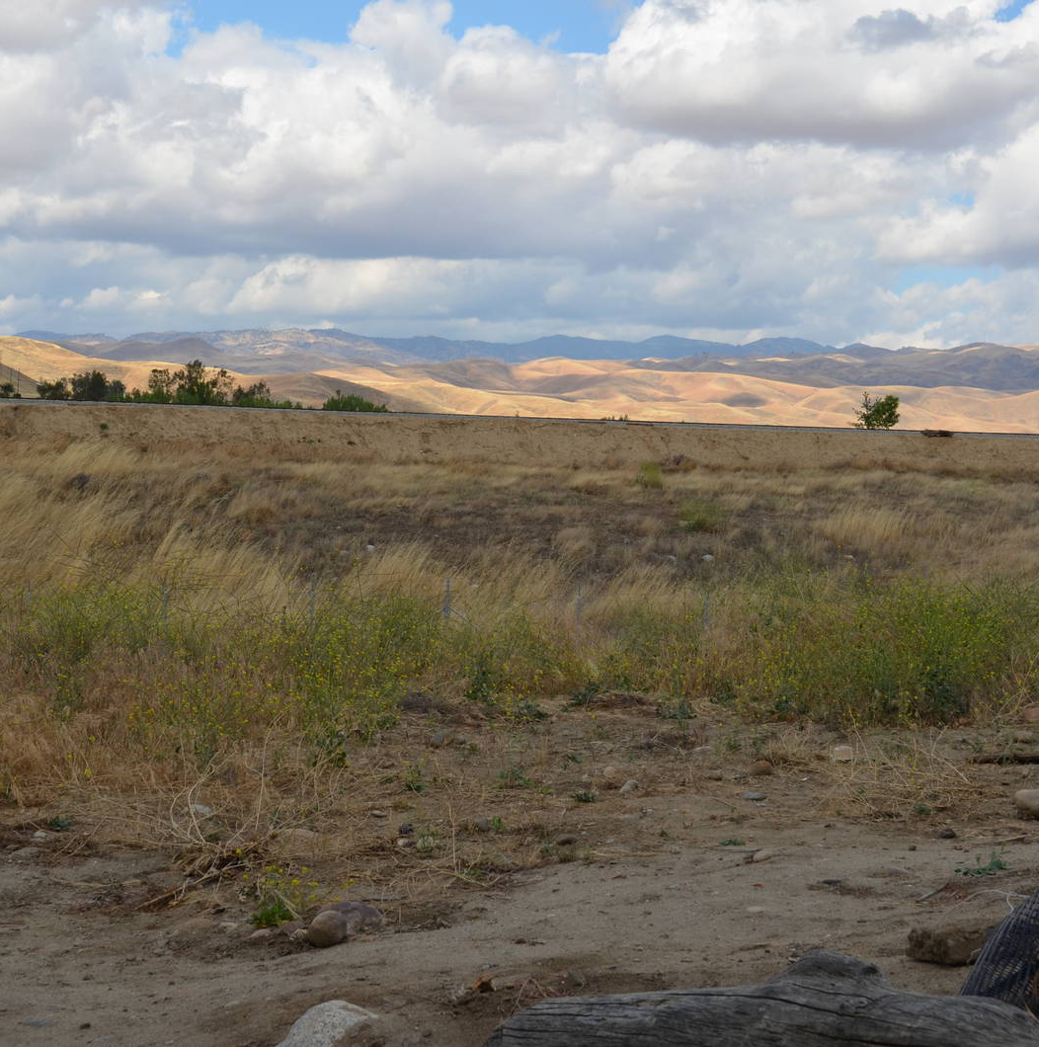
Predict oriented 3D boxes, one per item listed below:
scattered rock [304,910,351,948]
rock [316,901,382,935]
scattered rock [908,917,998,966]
[{"bbox_3d":[-0.582,1.230,5.580,0.135,0.115,0.135,1,3,0],"label":"scattered rock"},{"bbox_3d":[-0.534,1.250,5.830,0.205,0.100,0.150,1,3,0],"label":"rock"},{"bbox_3d":[1.316,1.272,5.580,0.285,0.125,0.190,1,3,0],"label":"scattered rock"}]

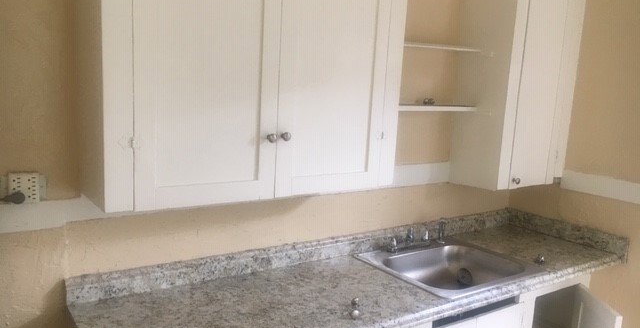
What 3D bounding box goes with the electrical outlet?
[{"bbox_3d":[-0.916,0.075,1.662,0.083,0.093,0.032,-3,11,-35],"label":"electrical outlet"}]

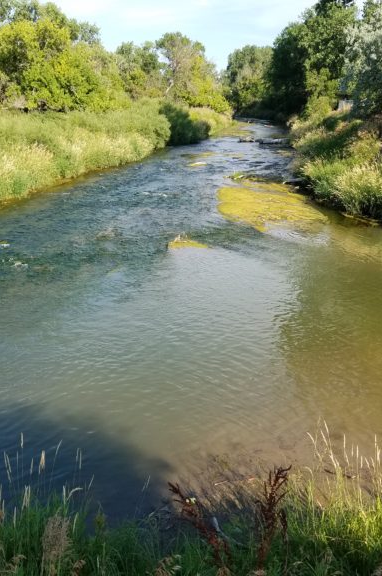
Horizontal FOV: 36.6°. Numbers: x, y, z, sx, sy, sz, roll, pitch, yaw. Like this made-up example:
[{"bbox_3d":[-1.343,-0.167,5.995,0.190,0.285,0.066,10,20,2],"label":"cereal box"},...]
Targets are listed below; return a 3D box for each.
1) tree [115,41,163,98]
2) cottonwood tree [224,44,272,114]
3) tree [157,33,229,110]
[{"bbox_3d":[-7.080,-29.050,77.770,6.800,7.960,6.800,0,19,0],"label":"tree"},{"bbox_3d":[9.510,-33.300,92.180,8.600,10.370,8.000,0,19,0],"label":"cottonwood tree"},{"bbox_3d":[0.190,-26.630,71.200,9.000,9.020,8.000,0,19,0],"label":"tree"}]

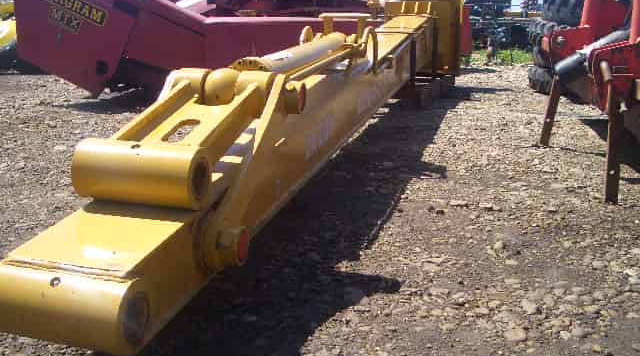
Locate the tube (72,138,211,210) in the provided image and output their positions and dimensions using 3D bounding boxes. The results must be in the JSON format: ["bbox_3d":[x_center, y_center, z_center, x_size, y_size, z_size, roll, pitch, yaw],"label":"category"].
[{"bbox_3d":[-0.656,-0.017,2.403,0.446,0.228,0.228,5,15,11],"label":"tube"}]

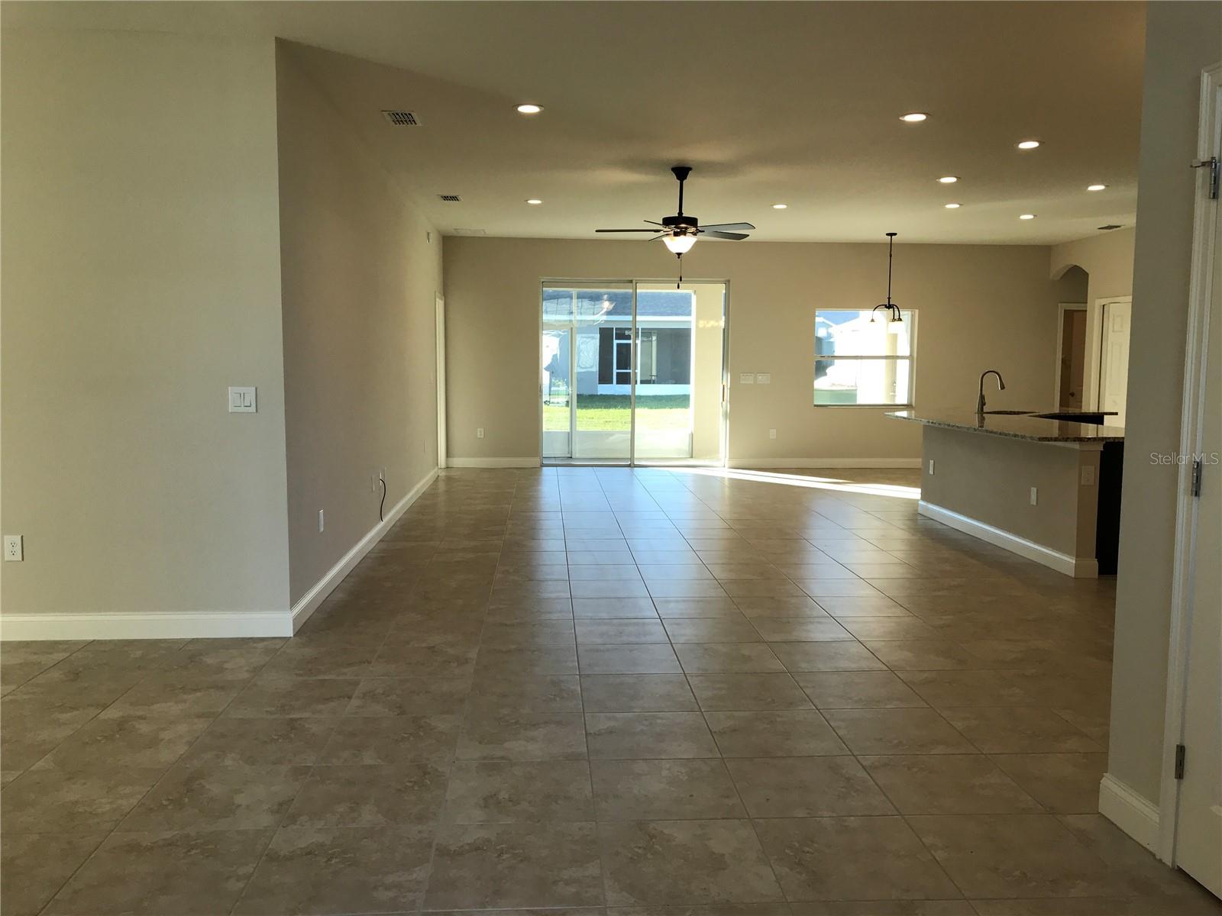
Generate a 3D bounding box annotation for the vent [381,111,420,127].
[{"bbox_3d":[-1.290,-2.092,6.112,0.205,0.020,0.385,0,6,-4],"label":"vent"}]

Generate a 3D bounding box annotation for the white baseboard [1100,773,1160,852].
[{"bbox_3d":[1.507,1.024,2.862,0.018,0.132,0.272,0,6,-4],"label":"white baseboard"}]

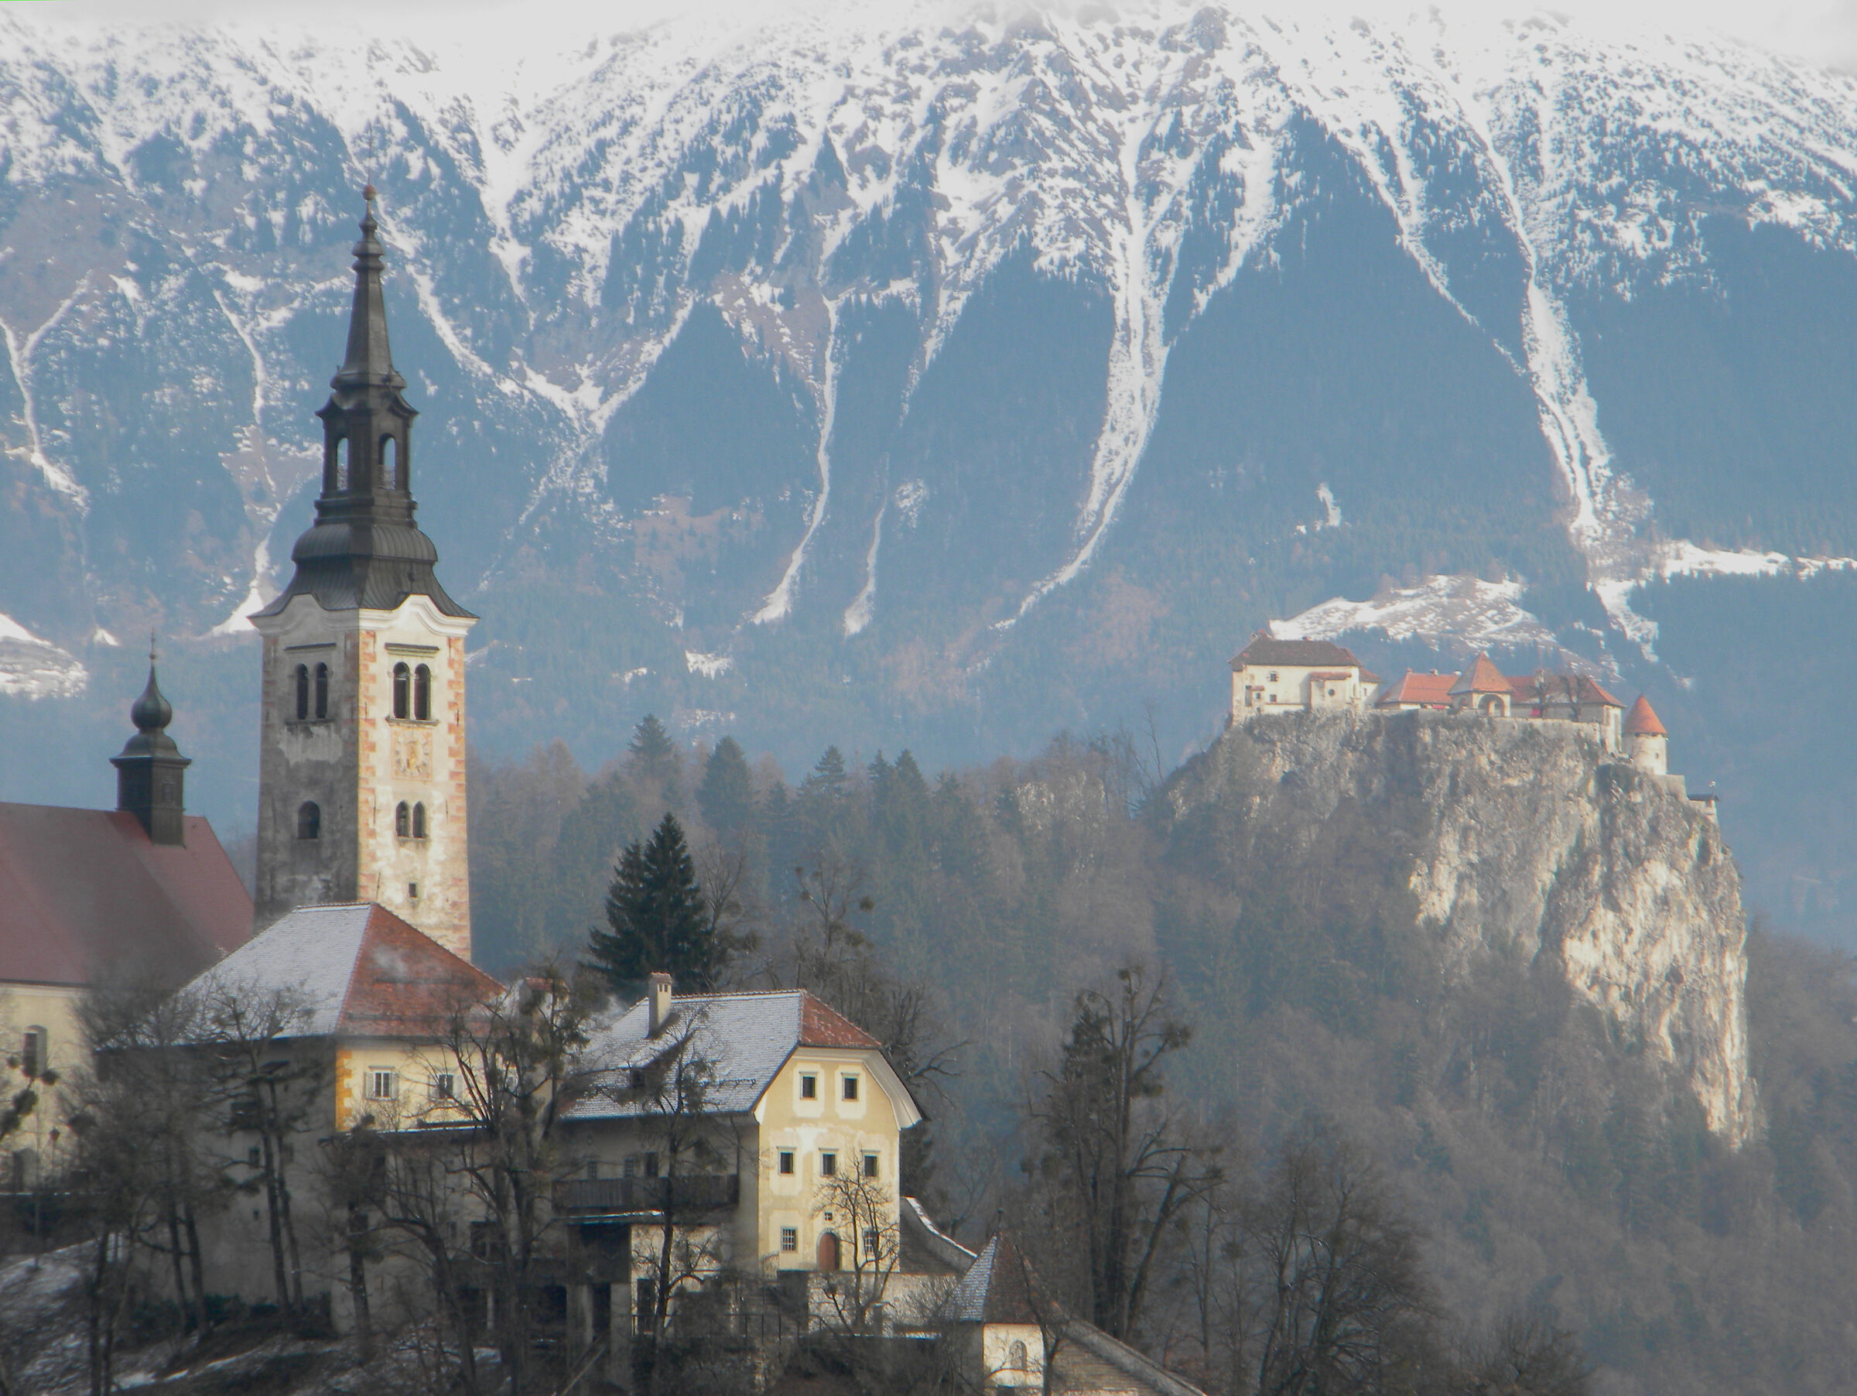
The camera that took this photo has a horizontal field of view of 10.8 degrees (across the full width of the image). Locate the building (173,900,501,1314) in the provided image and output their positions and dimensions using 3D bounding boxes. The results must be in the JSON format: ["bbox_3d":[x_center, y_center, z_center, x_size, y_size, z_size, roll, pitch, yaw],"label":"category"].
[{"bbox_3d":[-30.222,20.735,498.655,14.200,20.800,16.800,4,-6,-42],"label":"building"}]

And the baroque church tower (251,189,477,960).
[{"bbox_3d":[-29.968,-1.655,521.136,8.700,51.000,8.700,4,-6,-42],"label":"baroque church tower"}]

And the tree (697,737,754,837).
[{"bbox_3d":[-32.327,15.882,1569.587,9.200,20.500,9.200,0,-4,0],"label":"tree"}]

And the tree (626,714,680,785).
[{"bbox_3d":[-44.864,11.222,1599.332,8.300,17.500,8.300,0,-4,0],"label":"tree"}]

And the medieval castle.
[{"bbox_3d":[92.195,4.803,1667.446,80.000,31.000,45.000,0,-4,-6],"label":"medieval castle"}]

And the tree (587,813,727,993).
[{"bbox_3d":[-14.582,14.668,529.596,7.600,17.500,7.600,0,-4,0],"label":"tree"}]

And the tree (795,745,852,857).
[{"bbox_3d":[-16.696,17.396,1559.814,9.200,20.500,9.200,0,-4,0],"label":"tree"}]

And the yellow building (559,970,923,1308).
[{"bbox_3d":[-9.453,22.093,494.416,12.000,16.600,14.600,4,-6,-42],"label":"yellow building"}]

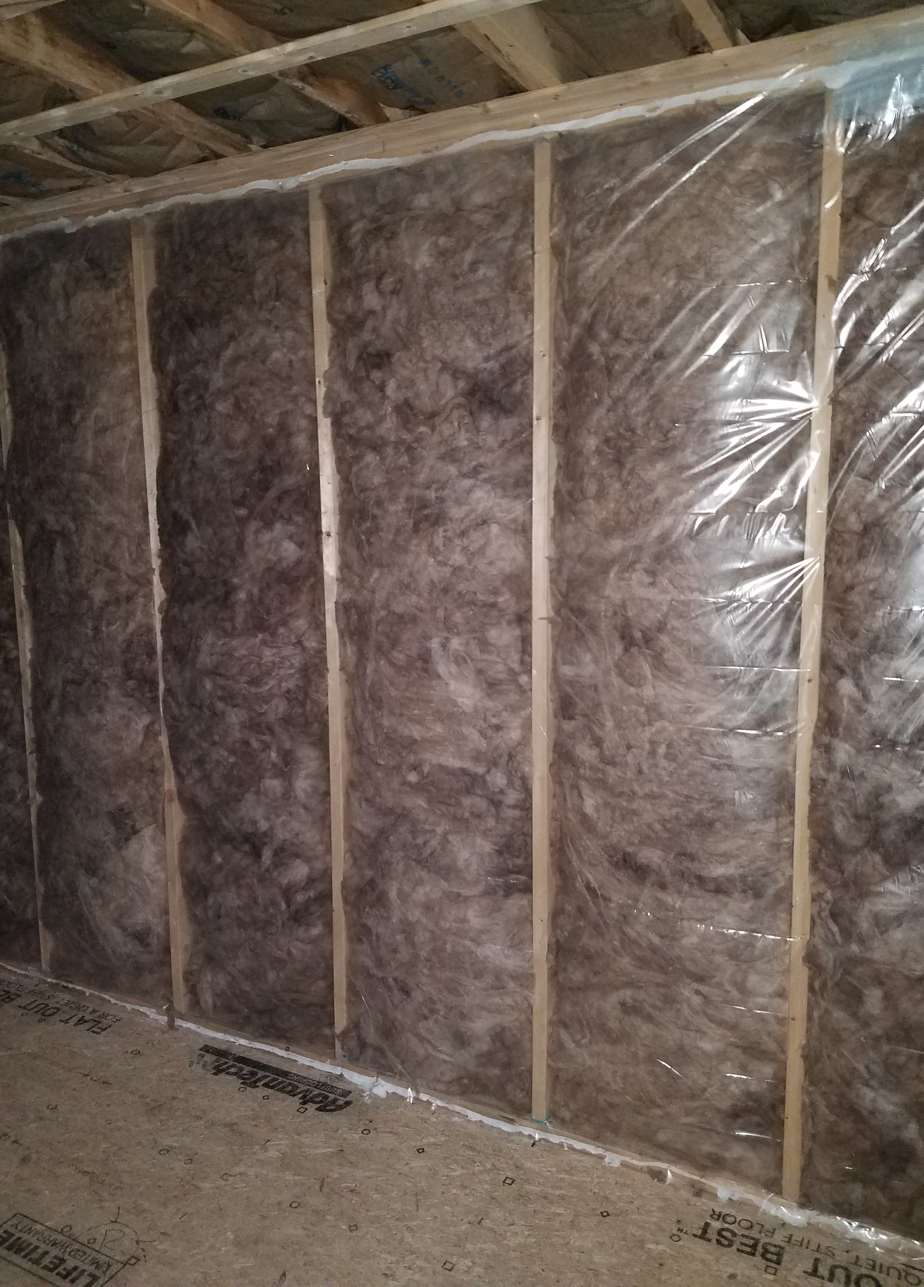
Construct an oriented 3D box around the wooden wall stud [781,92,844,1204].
[{"bbox_3d":[0.754,0.084,2.068,0.038,2.352,0.112,4,9,27],"label":"wooden wall stud"}]

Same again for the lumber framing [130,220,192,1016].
[{"bbox_3d":[-0.869,-0.021,2.906,0.038,2.352,0.112,4,9,27],"label":"lumber framing"}]

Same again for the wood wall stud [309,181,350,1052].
[{"bbox_3d":[-0.325,0.014,2.625,0.038,2.352,0.112,4,9,27],"label":"wood wall stud"}]

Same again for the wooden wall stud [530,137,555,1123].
[{"bbox_3d":[0.213,0.049,2.347,0.038,2.352,0.112,4,9,27],"label":"wooden wall stud"}]

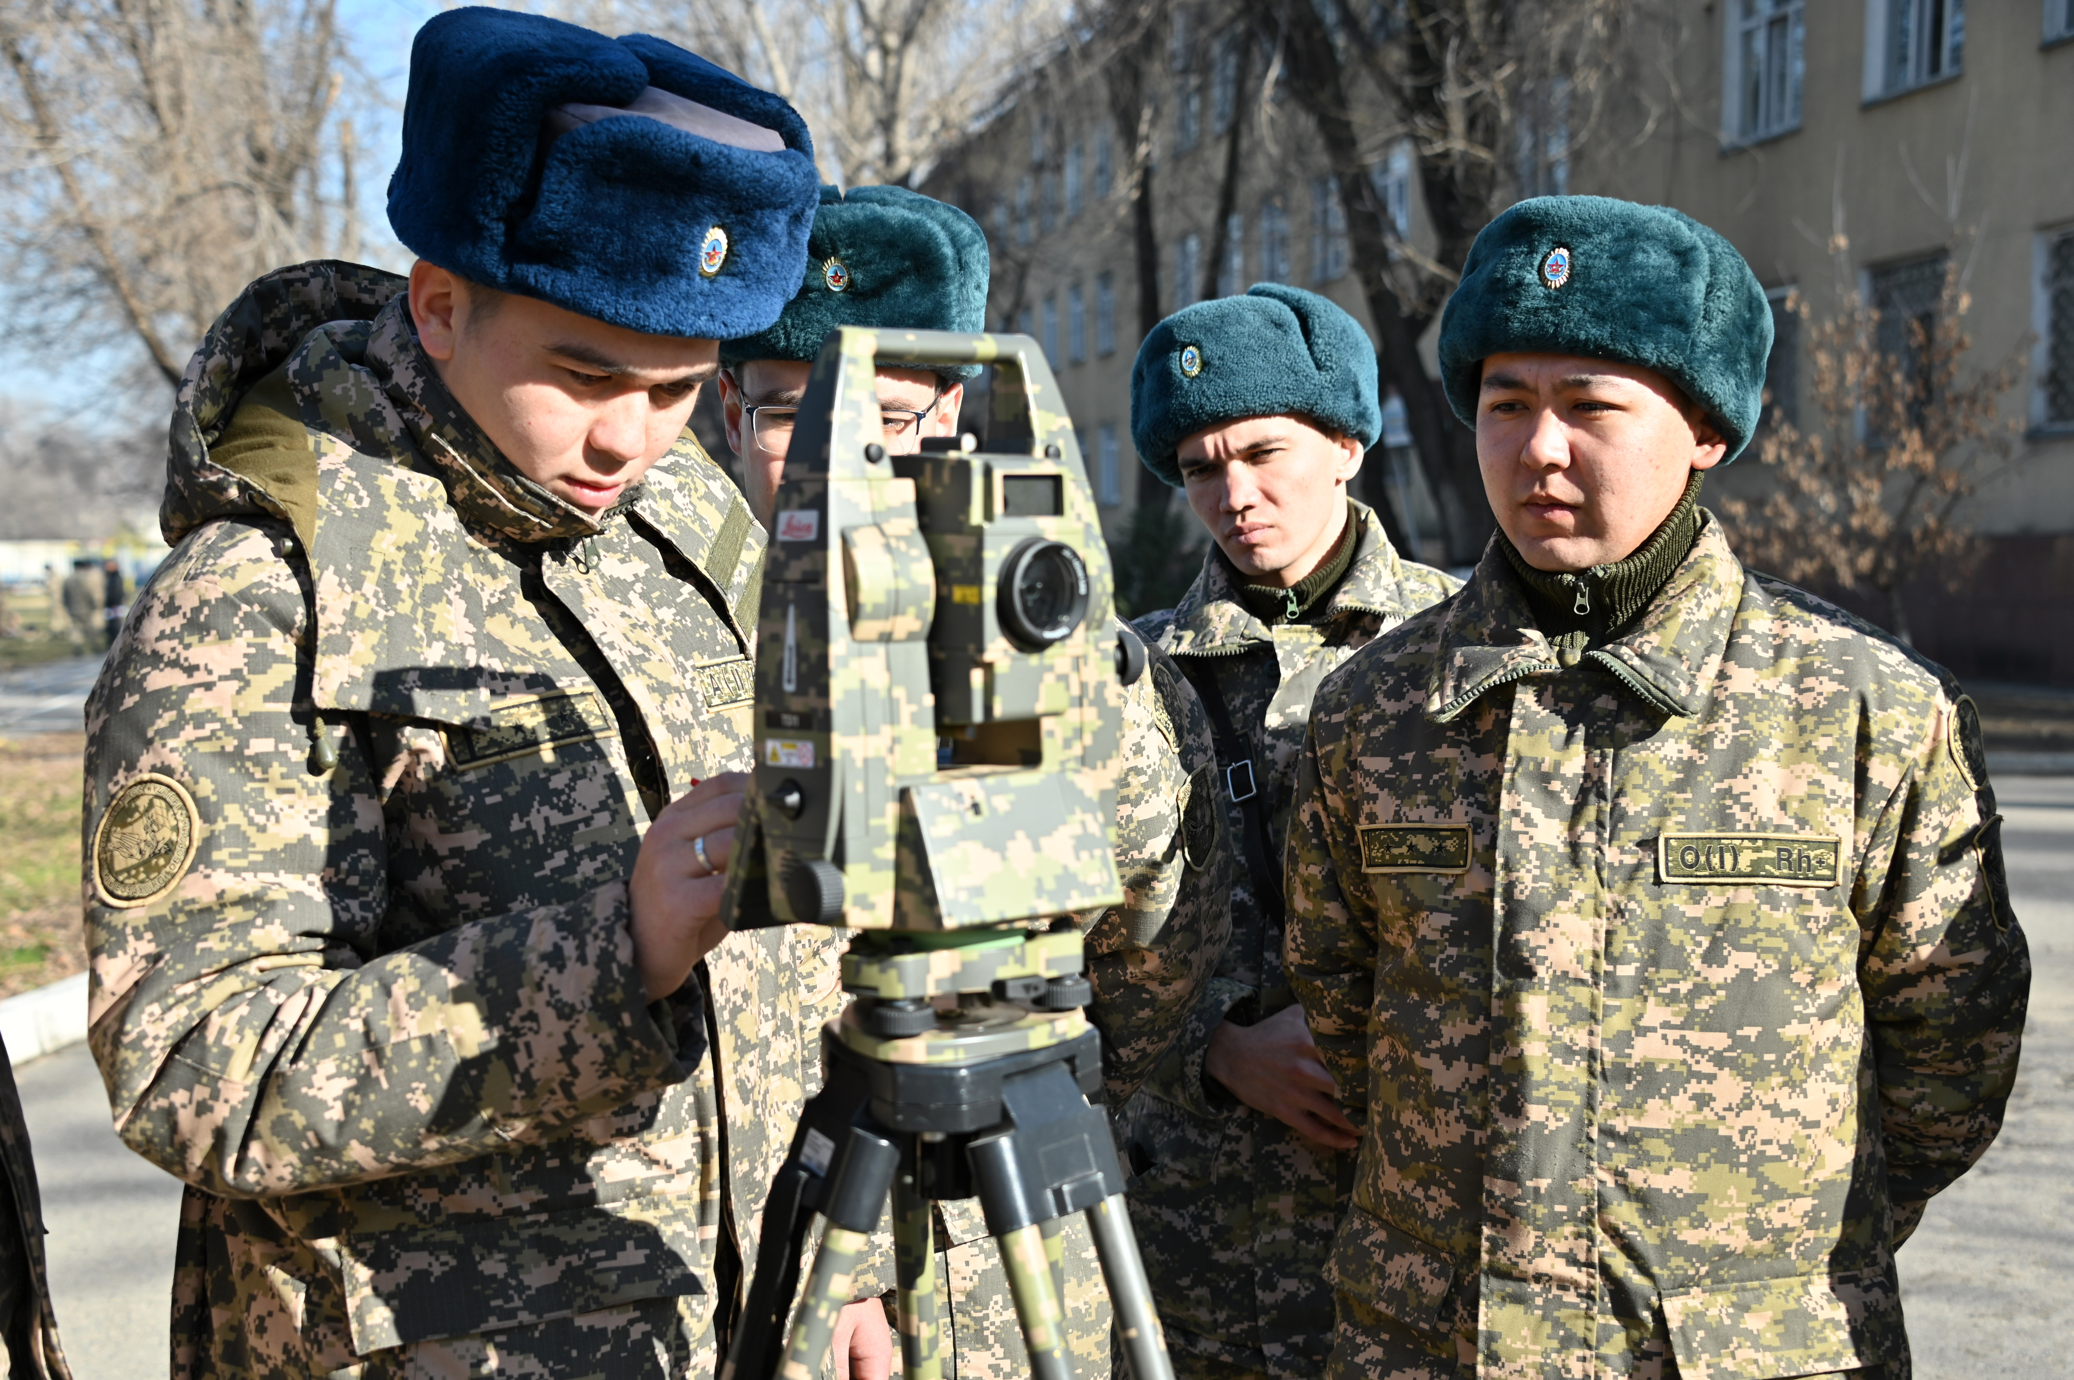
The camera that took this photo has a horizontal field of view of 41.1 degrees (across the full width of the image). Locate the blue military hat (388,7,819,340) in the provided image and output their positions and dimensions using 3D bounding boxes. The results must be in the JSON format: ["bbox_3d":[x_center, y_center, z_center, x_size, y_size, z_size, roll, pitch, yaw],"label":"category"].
[{"bbox_3d":[-0.274,-0.327,1.745,0.230,0.160,0.265,-3,28,-46],"label":"blue military hat"}]

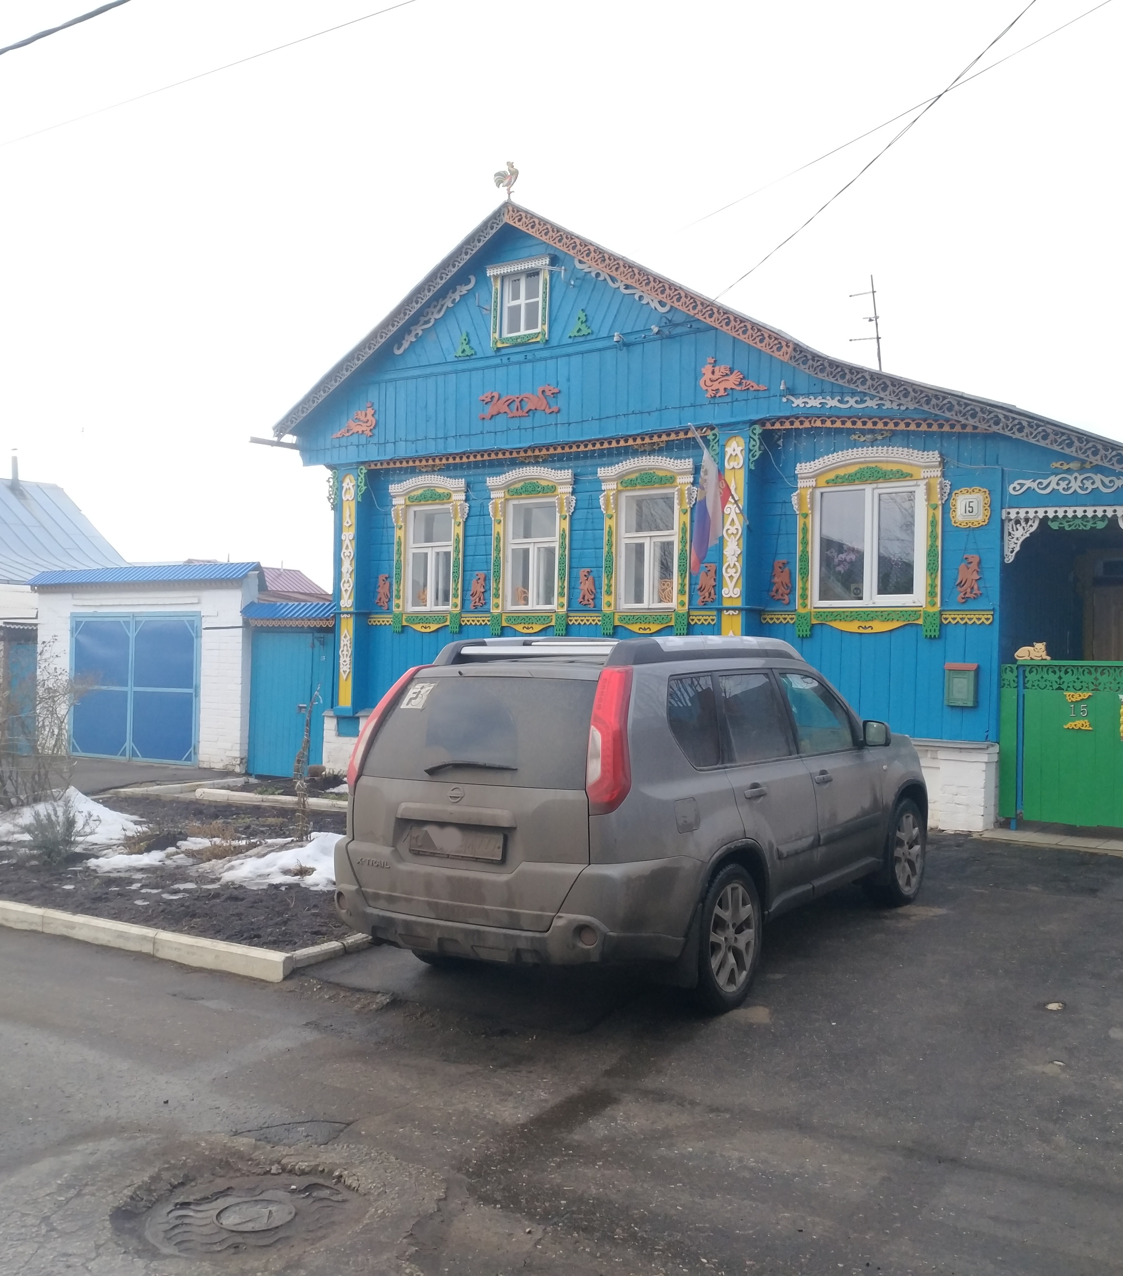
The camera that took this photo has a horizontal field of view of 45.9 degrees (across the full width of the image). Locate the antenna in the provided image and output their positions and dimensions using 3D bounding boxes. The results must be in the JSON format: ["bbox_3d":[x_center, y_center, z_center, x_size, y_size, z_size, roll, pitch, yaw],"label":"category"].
[{"bbox_3d":[3.749,-3.805,16.268,0.420,1.239,0.300,-5,0,35],"label":"antenna"}]

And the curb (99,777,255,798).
[{"bbox_3d":[-4.298,1.643,14.877,0.140,0.130,2.279,0,-1,32],"label":"curb"}]

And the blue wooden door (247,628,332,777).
[{"bbox_3d":[-3.365,0.823,16.431,1.480,1.848,0.100,0,-1,35],"label":"blue wooden door"}]

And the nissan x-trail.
[{"bbox_3d":[0.733,0.851,7.711,1.800,1.750,4.630,0,1,33],"label":"nissan x-trail"}]

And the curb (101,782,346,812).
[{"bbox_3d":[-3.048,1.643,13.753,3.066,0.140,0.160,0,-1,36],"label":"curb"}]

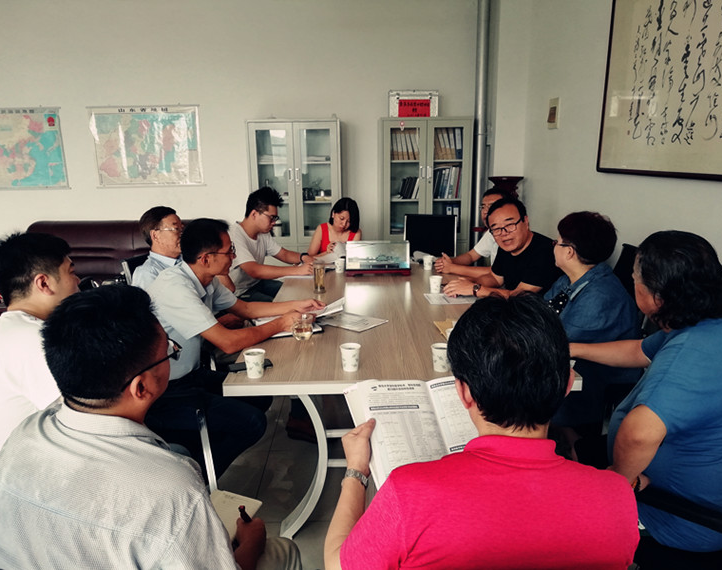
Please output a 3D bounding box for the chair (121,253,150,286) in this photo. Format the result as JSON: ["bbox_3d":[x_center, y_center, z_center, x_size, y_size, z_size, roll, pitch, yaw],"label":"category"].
[{"bbox_3d":[-0.919,0.288,3.238,0.600,0.990,0.540,2,13,11],"label":"chair"}]

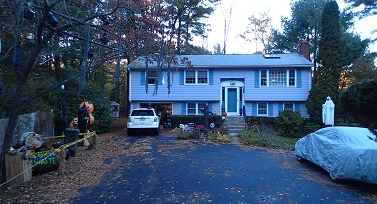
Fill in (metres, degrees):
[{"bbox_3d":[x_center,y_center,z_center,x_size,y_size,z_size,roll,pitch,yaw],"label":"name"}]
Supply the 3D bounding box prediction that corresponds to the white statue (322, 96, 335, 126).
[{"bbox_3d":[7.978,0.496,15.500,0.680,1.680,0.450,1,4,22],"label":"white statue"}]

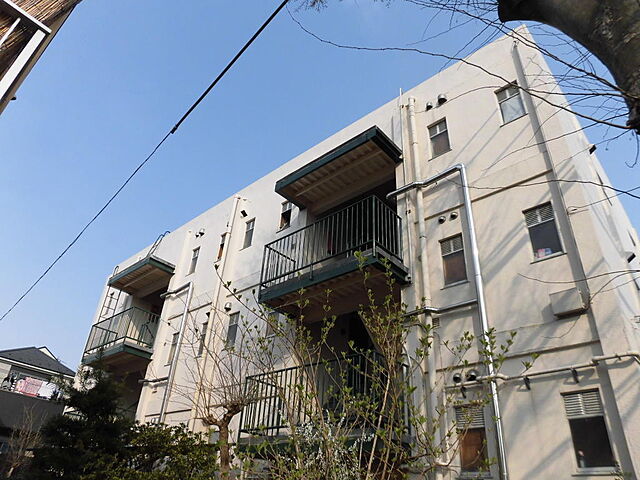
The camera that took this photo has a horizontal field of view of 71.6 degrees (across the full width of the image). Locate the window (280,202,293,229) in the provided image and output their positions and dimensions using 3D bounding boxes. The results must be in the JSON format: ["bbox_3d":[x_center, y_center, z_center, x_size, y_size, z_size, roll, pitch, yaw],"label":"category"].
[{"bbox_3d":[-0.870,-0.656,11.778,0.403,0.926,0.130,-23,-40,37],"label":"window"}]

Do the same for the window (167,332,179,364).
[{"bbox_3d":[-3.929,2.967,12.003,0.406,0.884,0.102,-23,-42,36],"label":"window"}]

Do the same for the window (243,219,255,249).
[{"bbox_3d":[-1.898,-0.156,12.059,0.406,0.895,0.102,-23,-42,36],"label":"window"}]

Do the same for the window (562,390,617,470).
[{"bbox_3d":[3.041,2.159,5.031,0.406,0.842,0.102,-23,-42,36],"label":"window"}]

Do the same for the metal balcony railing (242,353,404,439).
[{"bbox_3d":[-0.022,2.662,7.150,2.788,1.045,0.895,-23,-42,36],"label":"metal balcony railing"}]

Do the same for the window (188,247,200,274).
[{"bbox_3d":[-4.013,0.687,14.309,0.403,0.951,0.130,-23,-40,37],"label":"window"}]

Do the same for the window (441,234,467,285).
[{"bbox_3d":[2.299,0.344,7.608,0.403,0.951,0.130,-23,-40,37],"label":"window"}]

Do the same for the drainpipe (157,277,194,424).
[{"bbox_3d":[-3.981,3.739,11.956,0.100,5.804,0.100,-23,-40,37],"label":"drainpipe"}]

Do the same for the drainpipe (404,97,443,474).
[{"bbox_3d":[1.770,0.290,7.530,0.119,8.209,0.119,-23,-42,36],"label":"drainpipe"}]

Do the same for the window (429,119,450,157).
[{"bbox_3d":[2.361,-1.983,8.764,0.412,0.895,0.102,-23,-42,36],"label":"window"}]

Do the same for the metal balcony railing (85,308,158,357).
[{"bbox_3d":[-6.523,3.189,14.544,2.885,1.071,0.913,-23,-40,37],"label":"metal balcony railing"}]

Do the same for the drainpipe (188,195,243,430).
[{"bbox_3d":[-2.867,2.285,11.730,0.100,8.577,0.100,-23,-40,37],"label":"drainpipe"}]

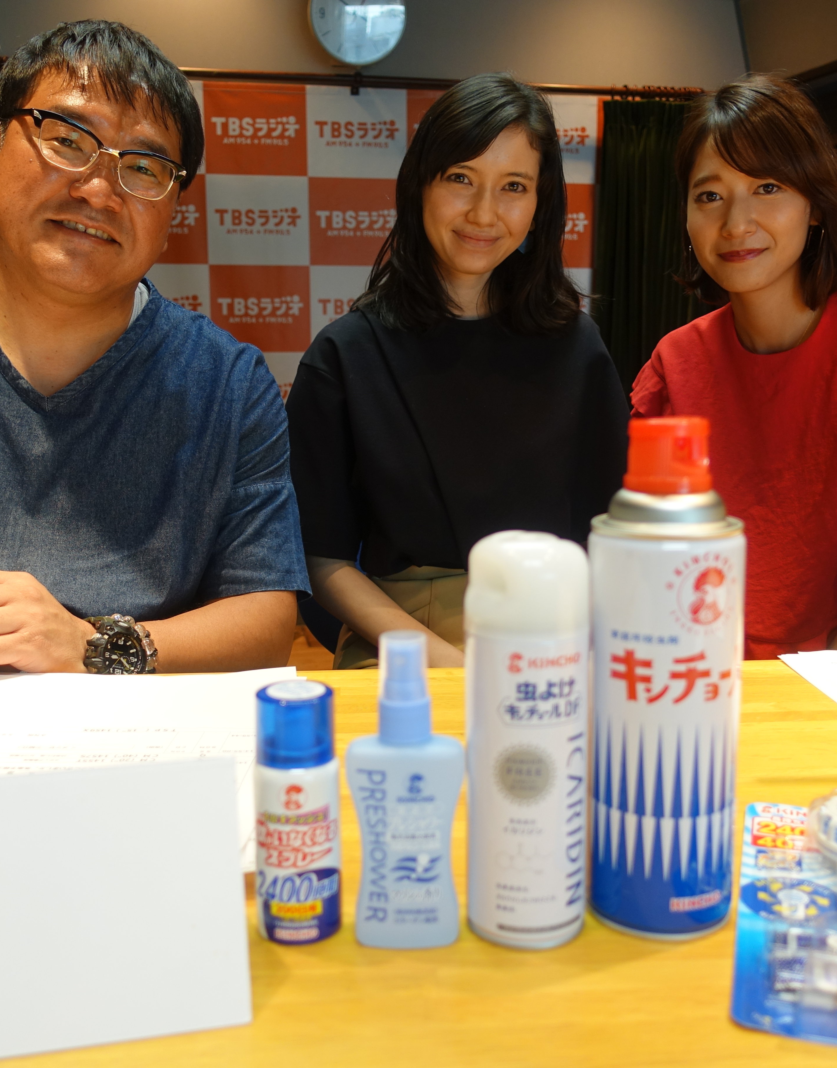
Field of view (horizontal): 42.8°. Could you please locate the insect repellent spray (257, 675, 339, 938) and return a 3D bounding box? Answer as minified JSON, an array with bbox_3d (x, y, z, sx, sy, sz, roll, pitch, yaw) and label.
[{"bbox_3d":[-0.055,0.124,0.485,0.036,0.111,0.036,-1,8,-2],"label":"insect repellent spray"}]

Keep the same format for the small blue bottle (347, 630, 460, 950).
[{"bbox_3d":[-0.006,0.112,0.476,0.052,0.137,0.031,0,8,4],"label":"small blue bottle"}]

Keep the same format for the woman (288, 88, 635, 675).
[{"bbox_3d":[0.046,0.147,1.232,0.460,1.300,0.750,-1,8,0],"label":"woman"}]

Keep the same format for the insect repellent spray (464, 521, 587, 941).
[{"bbox_3d":[0.049,0.090,0.482,0.053,0.178,0.053,-1,8,0],"label":"insect repellent spray"}]

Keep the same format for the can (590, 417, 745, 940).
[{"bbox_3d":[0.113,0.062,0.490,0.066,0.229,0.066,-1,8,0],"label":"can"}]

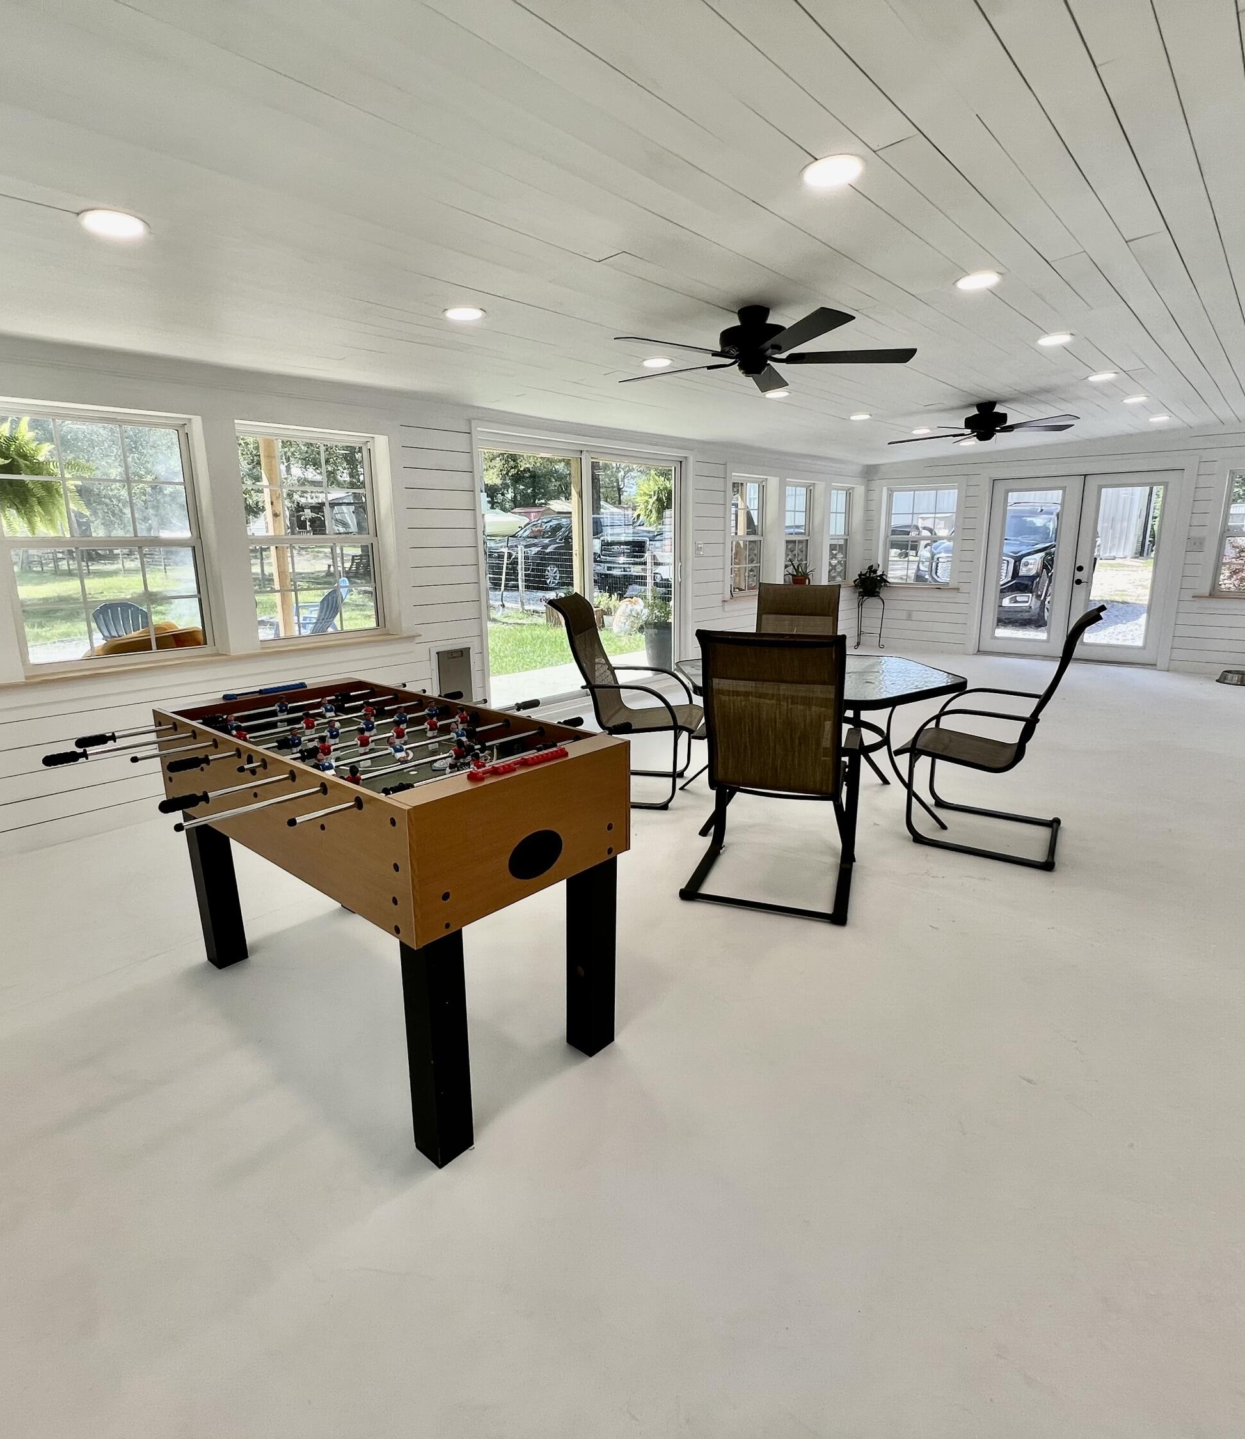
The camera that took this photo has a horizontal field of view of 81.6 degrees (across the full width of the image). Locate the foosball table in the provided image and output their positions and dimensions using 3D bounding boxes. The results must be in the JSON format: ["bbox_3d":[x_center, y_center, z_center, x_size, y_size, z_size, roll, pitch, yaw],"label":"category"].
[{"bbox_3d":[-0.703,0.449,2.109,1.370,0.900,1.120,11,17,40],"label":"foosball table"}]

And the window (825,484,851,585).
[{"bbox_3d":[2.733,-2.359,9.200,0.100,1.200,0.880,11,19,41],"label":"window"}]

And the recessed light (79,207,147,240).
[{"bbox_3d":[-1.526,-1.480,2.162,0.180,0.030,0.180,11,19,41],"label":"recessed light"}]

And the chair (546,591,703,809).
[{"bbox_3d":[0.066,-0.122,4.106,0.810,1.090,0.630,3,15,17],"label":"chair"}]

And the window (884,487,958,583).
[{"bbox_3d":[3.800,-2.312,9.196,0.870,1.200,0.120,12,18,41],"label":"window"}]

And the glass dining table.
[{"bbox_3d":[0.975,0.118,3.819,1.320,0.730,1.500,-1,14,-1],"label":"glass dining table"}]

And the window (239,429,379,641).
[{"bbox_3d":[-1.839,-1.093,4.394,0.100,1.200,0.880,11,19,41],"label":"window"}]

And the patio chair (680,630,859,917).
[{"bbox_3d":[0.643,0.148,2.957,0.640,1.080,0.760,5,14,20],"label":"patio chair"}]

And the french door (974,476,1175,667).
[{"bbox_3d":[5.083,-1.692,8.151,1.830,2.040,0.100,11,19,41],"label":"french door"}]

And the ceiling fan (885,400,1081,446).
[{"bbox_3d":[2.795,-2.283,5.546,1.320,0.300,1.320,11,19,41],"label":"ceiling fan"}]

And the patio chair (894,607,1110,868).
[{"bbox_3d":[1.766,0.028,3.436,0.760,1.080,0.640,8,16,33],"label":"patio chair"}]

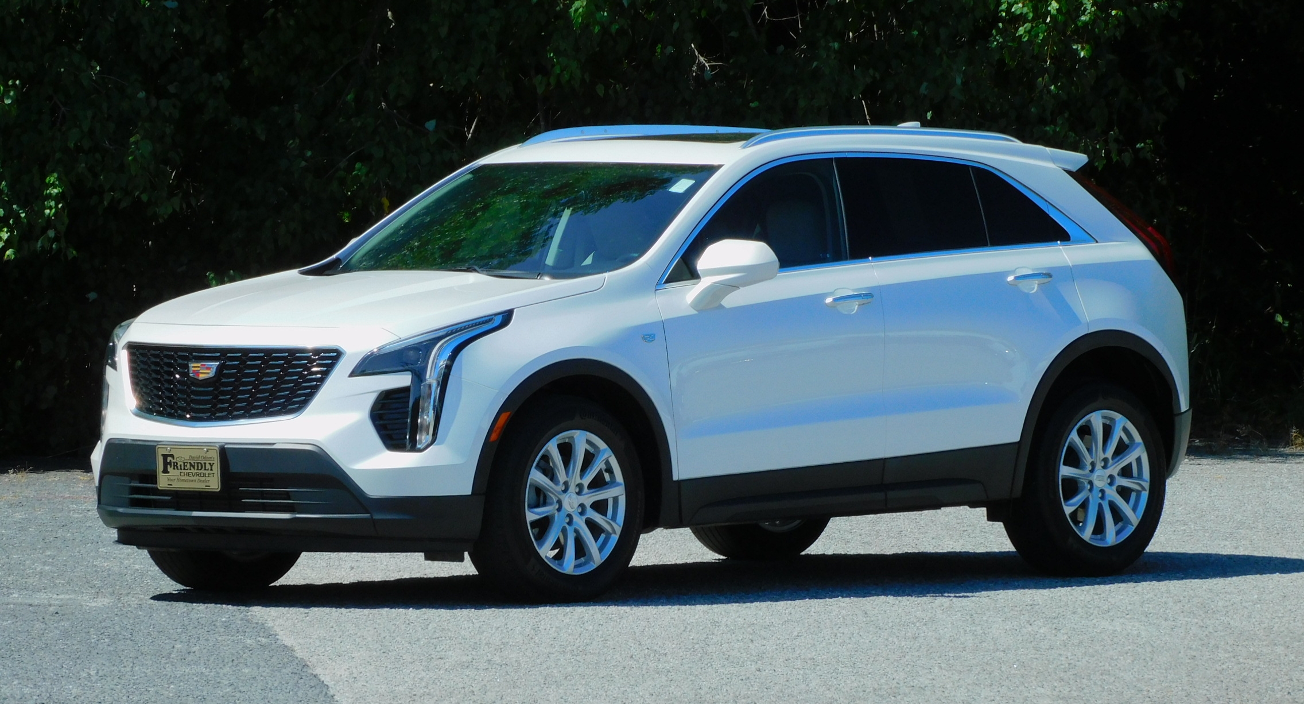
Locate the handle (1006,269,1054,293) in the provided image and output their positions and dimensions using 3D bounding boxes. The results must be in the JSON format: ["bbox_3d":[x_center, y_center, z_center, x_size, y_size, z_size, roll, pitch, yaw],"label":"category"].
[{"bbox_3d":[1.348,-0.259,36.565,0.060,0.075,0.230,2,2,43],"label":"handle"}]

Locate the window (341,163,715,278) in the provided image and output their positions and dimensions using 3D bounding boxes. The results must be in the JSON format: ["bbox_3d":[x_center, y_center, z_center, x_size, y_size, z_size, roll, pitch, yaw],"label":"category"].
[{"bbox_3d":[-0.444,-0.457,35.952,1.430,0.100,0.850,2,33,43],"label":"window"}]

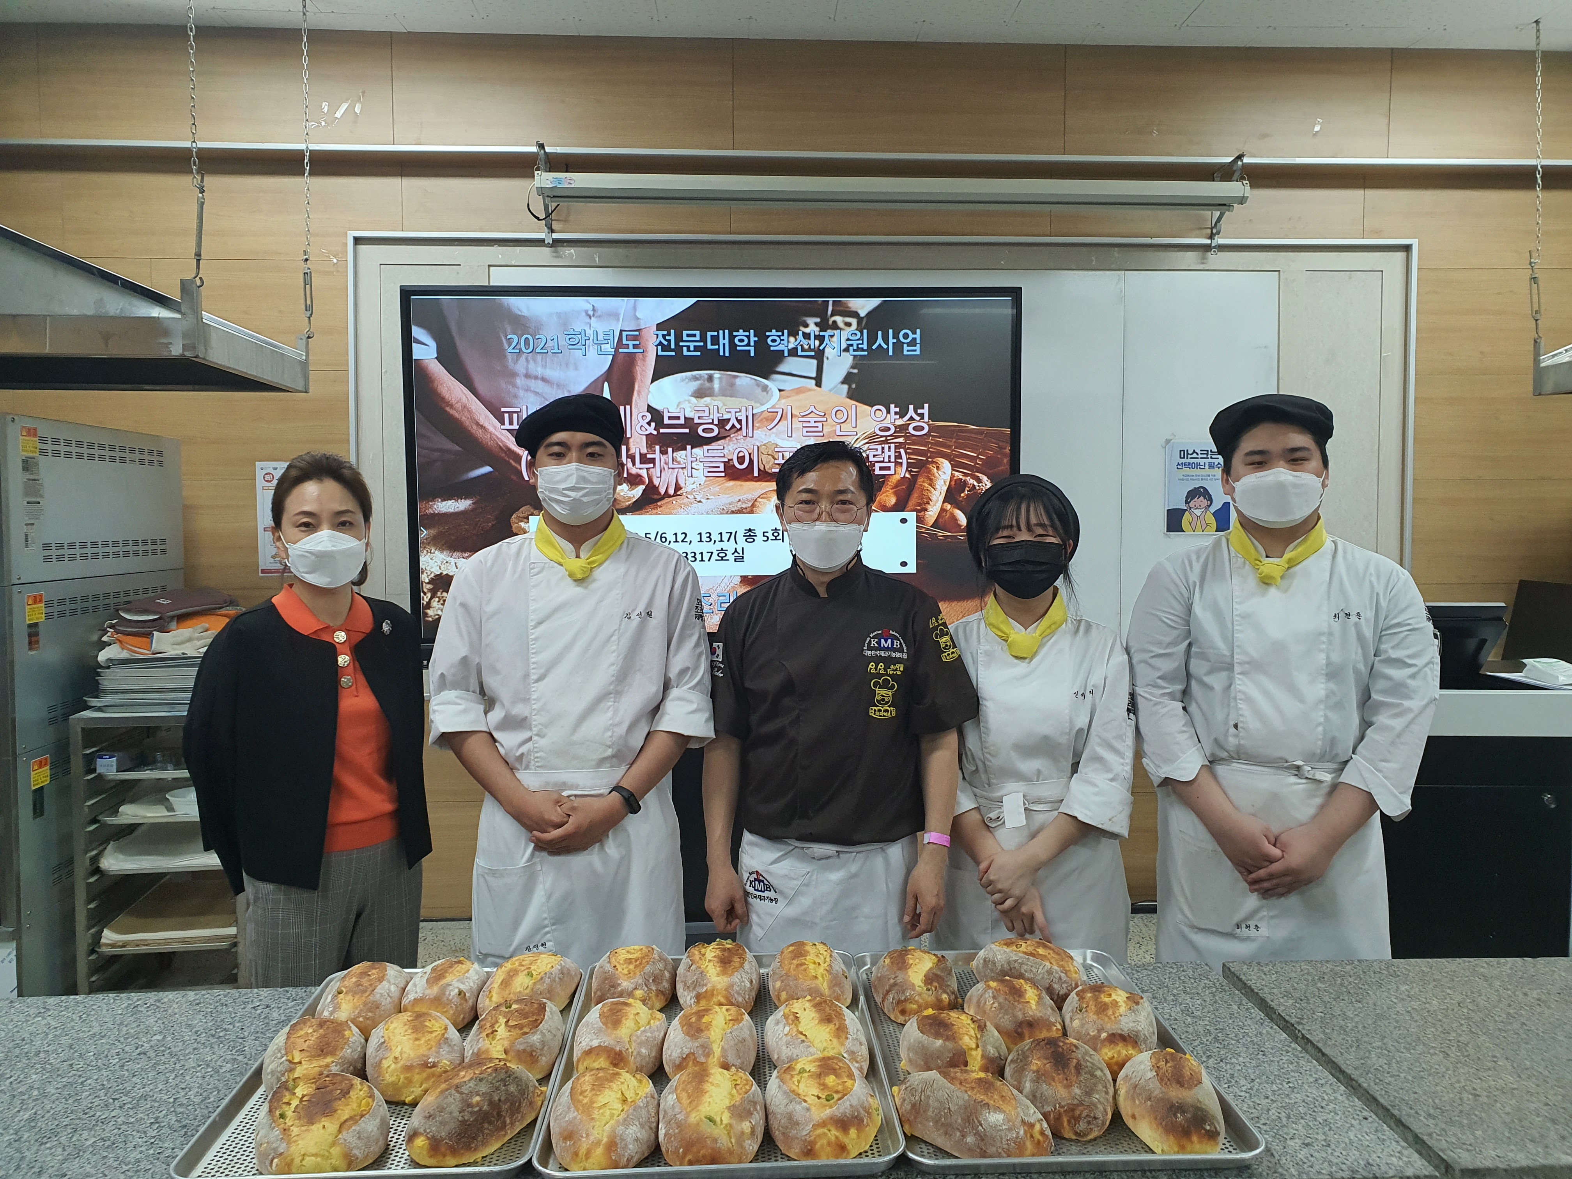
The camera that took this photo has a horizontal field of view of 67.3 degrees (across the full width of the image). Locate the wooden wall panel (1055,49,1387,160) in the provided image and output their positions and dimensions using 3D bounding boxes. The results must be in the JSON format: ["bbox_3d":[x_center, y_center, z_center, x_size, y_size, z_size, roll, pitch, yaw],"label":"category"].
[{"bbox_3d":[1.606,-1.769,4.290,1.200,0.385,0.030,0,4,-3],"label":"wooden wall panel"}]

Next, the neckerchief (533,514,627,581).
[{"bbox_3d":[-0.371,-0.076,2.130,0.165,0.125,0.155,-1,4,-7],"label":"neckerchief"}]

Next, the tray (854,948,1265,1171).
[{"bbox_3d":[0.320,0.608,1.574,0.400,0.026,0.600,-1,4,-2],"label":"tray"}]

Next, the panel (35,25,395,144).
[{"bbox_3d":[-1.980,-1.757,4.112,1.200,0.400,0.025,0,4,-3],"label":"panel"}]

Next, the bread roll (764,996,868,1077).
[{"bbox_3d":[0.038,0.567,1.497,0.128,0.085,0.155,-1,4,-3],"label":"bread roll"}]

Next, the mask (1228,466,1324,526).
[{"bbox_3d":[0.808,-0.150,1.940,0.148,0.098,0.085,1,4,18],"label":"mask"}]

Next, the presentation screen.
[{"bbox_3d":[-0.221,-0.388,3.795,1.955,1.140,0.080,-1,4,-3],"label":"presentation screen"}]

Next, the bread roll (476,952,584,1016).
[{"bbox_3d":[-0.372,0.574,1.721,0.118,0.077,0.162,2,5,33],"label":"bread roll"}]

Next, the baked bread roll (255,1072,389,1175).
[{"bbox_3d":[-0.537,0.615,1.370,0.138,0.085,0.150,-1,4,-3],"label":"baked bread roll"}]

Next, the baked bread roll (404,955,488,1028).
[{"bbox_3d":[-0.483,0.564,1.671,0.107,0.080,0.129,1,4,20],"label":"baked bread roll"}]

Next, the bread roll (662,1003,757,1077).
[{"bbox_3d":[-0.098,0.577,1.519,0.121,0.073,0.145,0,4,0],"label":"bread roll"}]

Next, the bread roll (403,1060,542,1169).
[{"bbox_3d":[-0.355,0.592,1.348,0.116,0.091,0.164,2,5,34],"label":"bread roll"}]

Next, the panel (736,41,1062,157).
[{"bbox_3d":[0.415,-1.764,4.235,1.200,0.400,0.025,0,4,-3],"label":"panel"}]

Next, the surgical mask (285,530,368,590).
[{"bbox_3d":[-0.763,-0.050,1.960,0.130,0.095,0.085,-2,4,-18],"label":"surgical mask"}]

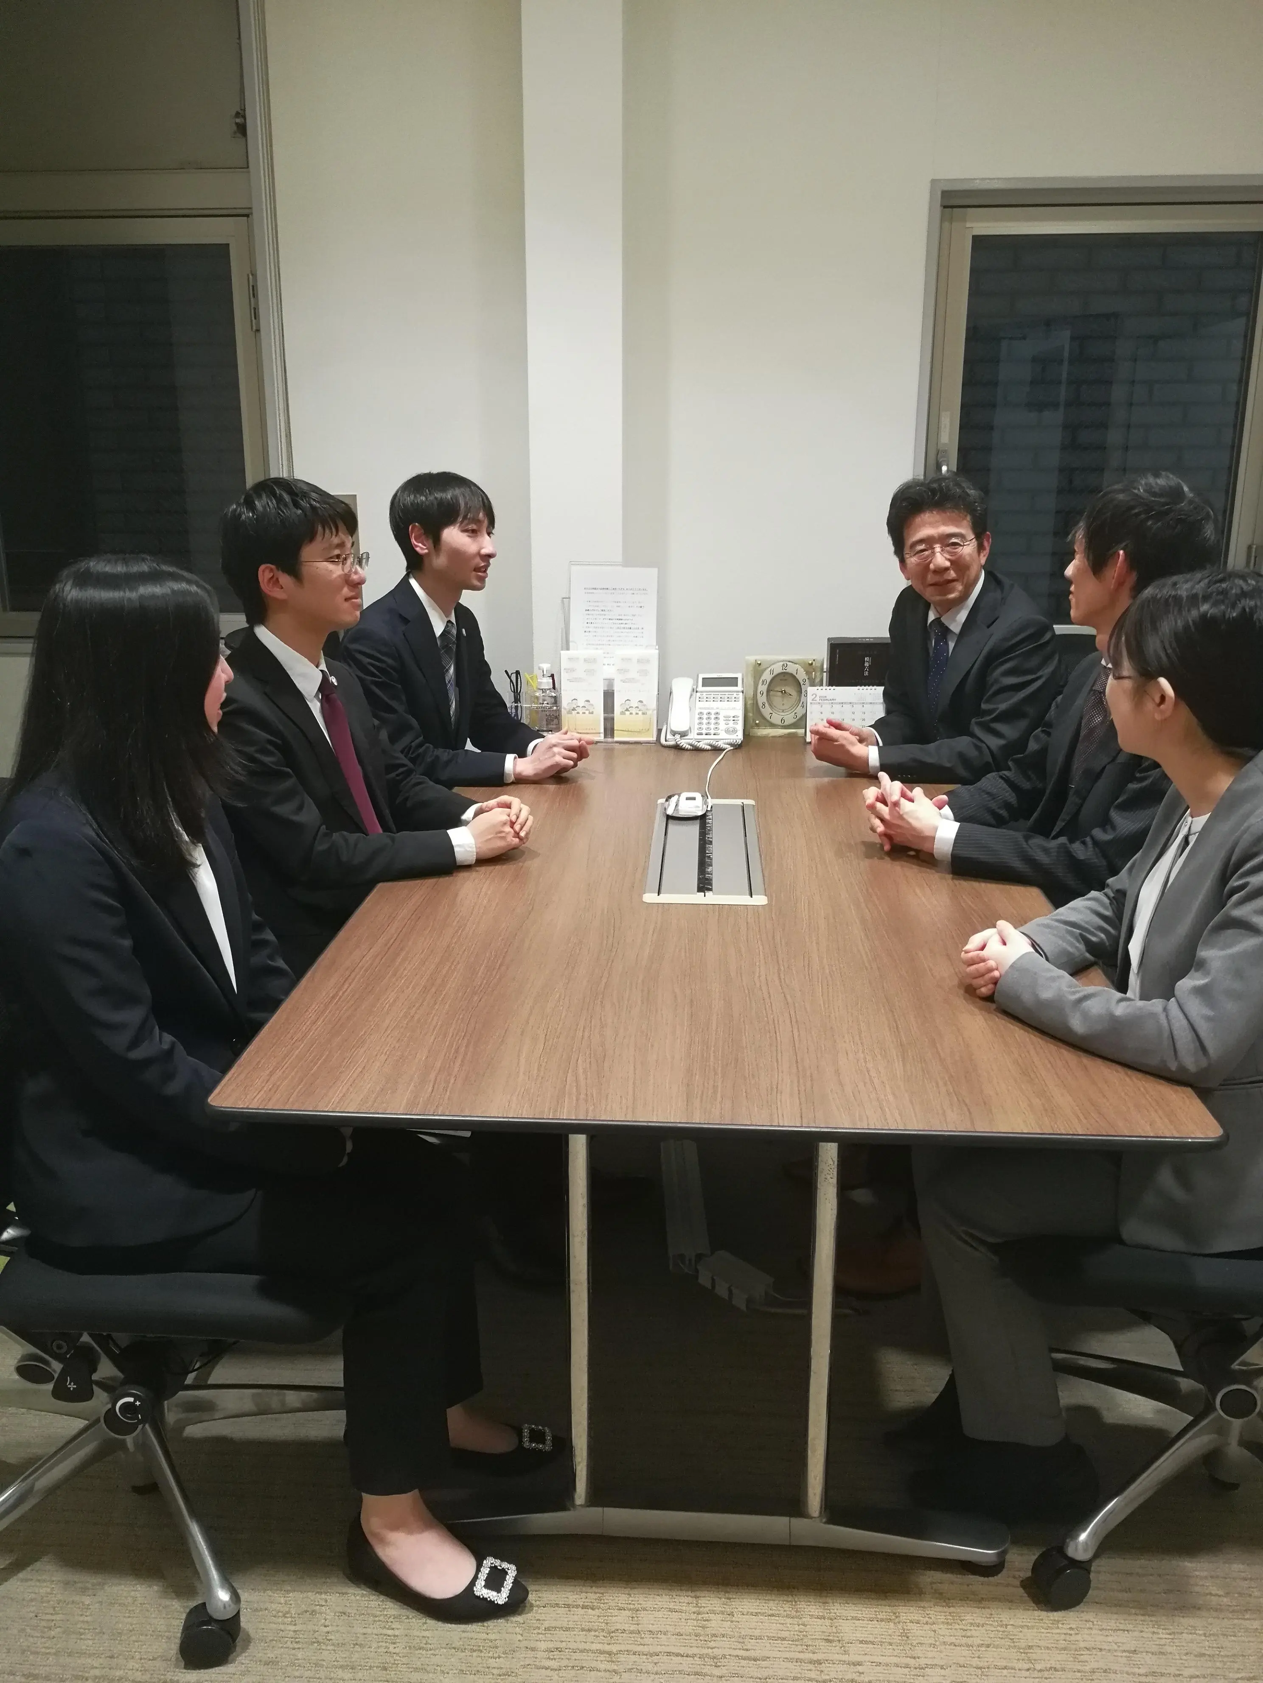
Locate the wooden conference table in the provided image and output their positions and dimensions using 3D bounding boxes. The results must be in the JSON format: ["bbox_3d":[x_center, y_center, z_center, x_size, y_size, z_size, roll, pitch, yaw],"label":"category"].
[{"bbox_3d":[0.131,0.348,2.395,1.045,0.720,2.060,1,16,3],"label":"wooden conference table"}]

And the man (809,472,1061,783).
[{"bbox_3d":[0.710,-0.090,2.818,0.680,1.330,0.500,-5,17,-18],"label":"man"}]

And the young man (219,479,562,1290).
[{"bbox_3d":[-0.461,0.069,2.257,0.720,1.330,0.500,2,16,6],"label":"young man"}]

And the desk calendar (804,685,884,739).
[{"bbox_3d":[0.508,-0.307,3.133,0.182,0.132,0.066,1,16,3],"label":"desk calendar"}]

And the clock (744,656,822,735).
[{"bbox_3d":[0.367,-0.354,3.195,0.187,0.188,0.060,1,16,3],"label":"clock"}]

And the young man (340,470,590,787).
[{"bbox_3d":[-0.384,-0.106,2.869,0.670,1.330,0.500,3,16,11],"label":"young man"}]

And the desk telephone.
[{"bbox_3d":[0.175,-0.311,3.120,0.188,0.146,0.195,1,16,3],"label":"desk telephone"}]

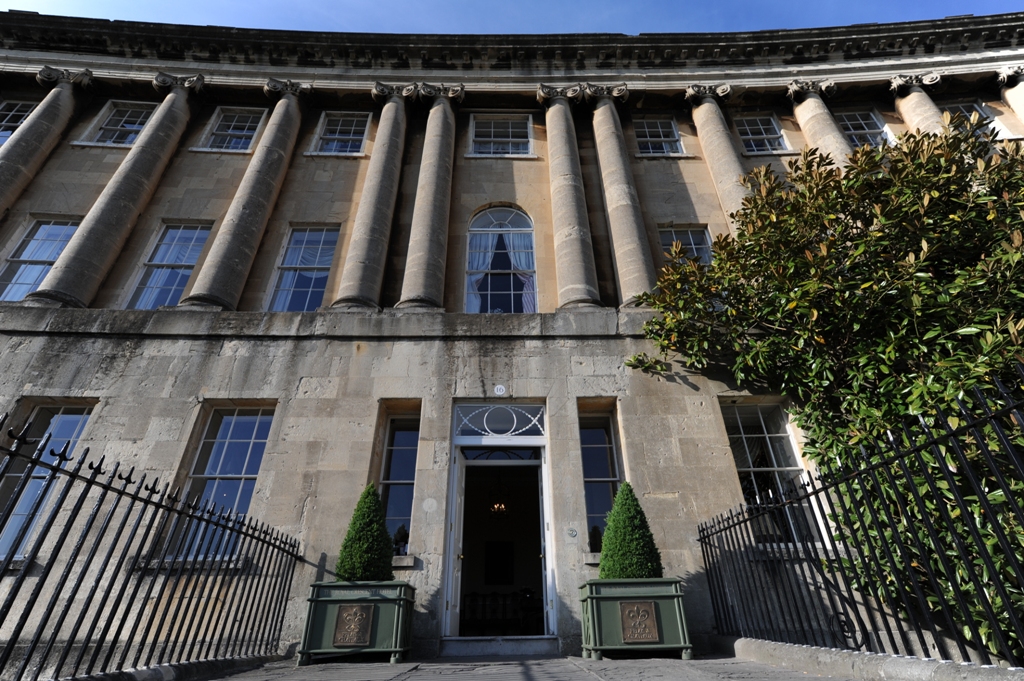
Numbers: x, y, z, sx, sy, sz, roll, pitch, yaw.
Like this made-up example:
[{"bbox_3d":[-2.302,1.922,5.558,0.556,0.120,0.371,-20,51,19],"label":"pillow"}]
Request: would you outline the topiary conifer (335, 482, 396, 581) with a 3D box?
[{"bbox_3d":[-1.706,2.351,5.871,0.677,1.202,0.677,-1,-32,0],"label":"topiary conifer"}]

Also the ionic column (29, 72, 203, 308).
[{"bbox_3d":[-8.015,-3.243,10.038,1.080,6.720,0.980,1,-30,-3],"label":"ionic column"}]

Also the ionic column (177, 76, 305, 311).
[{"bbox_3d":[-5.428,-3.196,10.159,1.080,6.720,0.980,1,-30,-3],"label":"ionic column"}]

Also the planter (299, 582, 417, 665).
[{"bbox_3d":[-1.650,3.157,5.398,1.057,0.747,0.740,-1,-32,0],"label":"planter"}]

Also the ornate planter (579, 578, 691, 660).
[{"bbox_3d":[1.358,3.151,5.451,1.032,0.744,0.740,-1,-32,0],"label":"ornate planter"}]

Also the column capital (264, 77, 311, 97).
[{"bbox_3d":[-5.453,-5.882,11.746,1.060,0.470,0.920,1,-30,-3],"label":"column capital"}]

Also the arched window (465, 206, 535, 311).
[{"bbox_3d":[-0.223,-1.621,9.902,1.420,3.000,0.220,0,-30,-1],"label":"arched window"}]

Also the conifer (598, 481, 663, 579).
[{"bbox_3d":[1.395,2.340,5.927,0.744,1.216,0.744,-1,-32,0],"label":"conifer"}]

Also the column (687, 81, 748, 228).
[{"bbox_3d":[4.890,-3.155,10.392,1.080,6.720,0.980,-1,-30,0],"label":"column"}]

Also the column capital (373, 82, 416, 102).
[{"bbox_3d":[-2.875,-5.845,11.849,1.060,0.470,0.920,1,-30,-2],"label":"column capital"}]

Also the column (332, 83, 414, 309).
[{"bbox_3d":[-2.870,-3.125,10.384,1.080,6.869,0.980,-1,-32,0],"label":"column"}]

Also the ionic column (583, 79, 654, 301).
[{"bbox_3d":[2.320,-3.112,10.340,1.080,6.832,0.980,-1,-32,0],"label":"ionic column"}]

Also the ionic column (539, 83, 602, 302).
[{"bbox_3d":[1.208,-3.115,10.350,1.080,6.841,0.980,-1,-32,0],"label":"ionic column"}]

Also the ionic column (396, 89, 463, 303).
[{"bbox_3d":[-1.686,-3.155,10.288,1.080,6.720,0.980,1,-30,-2],"label":"ionic column"}]

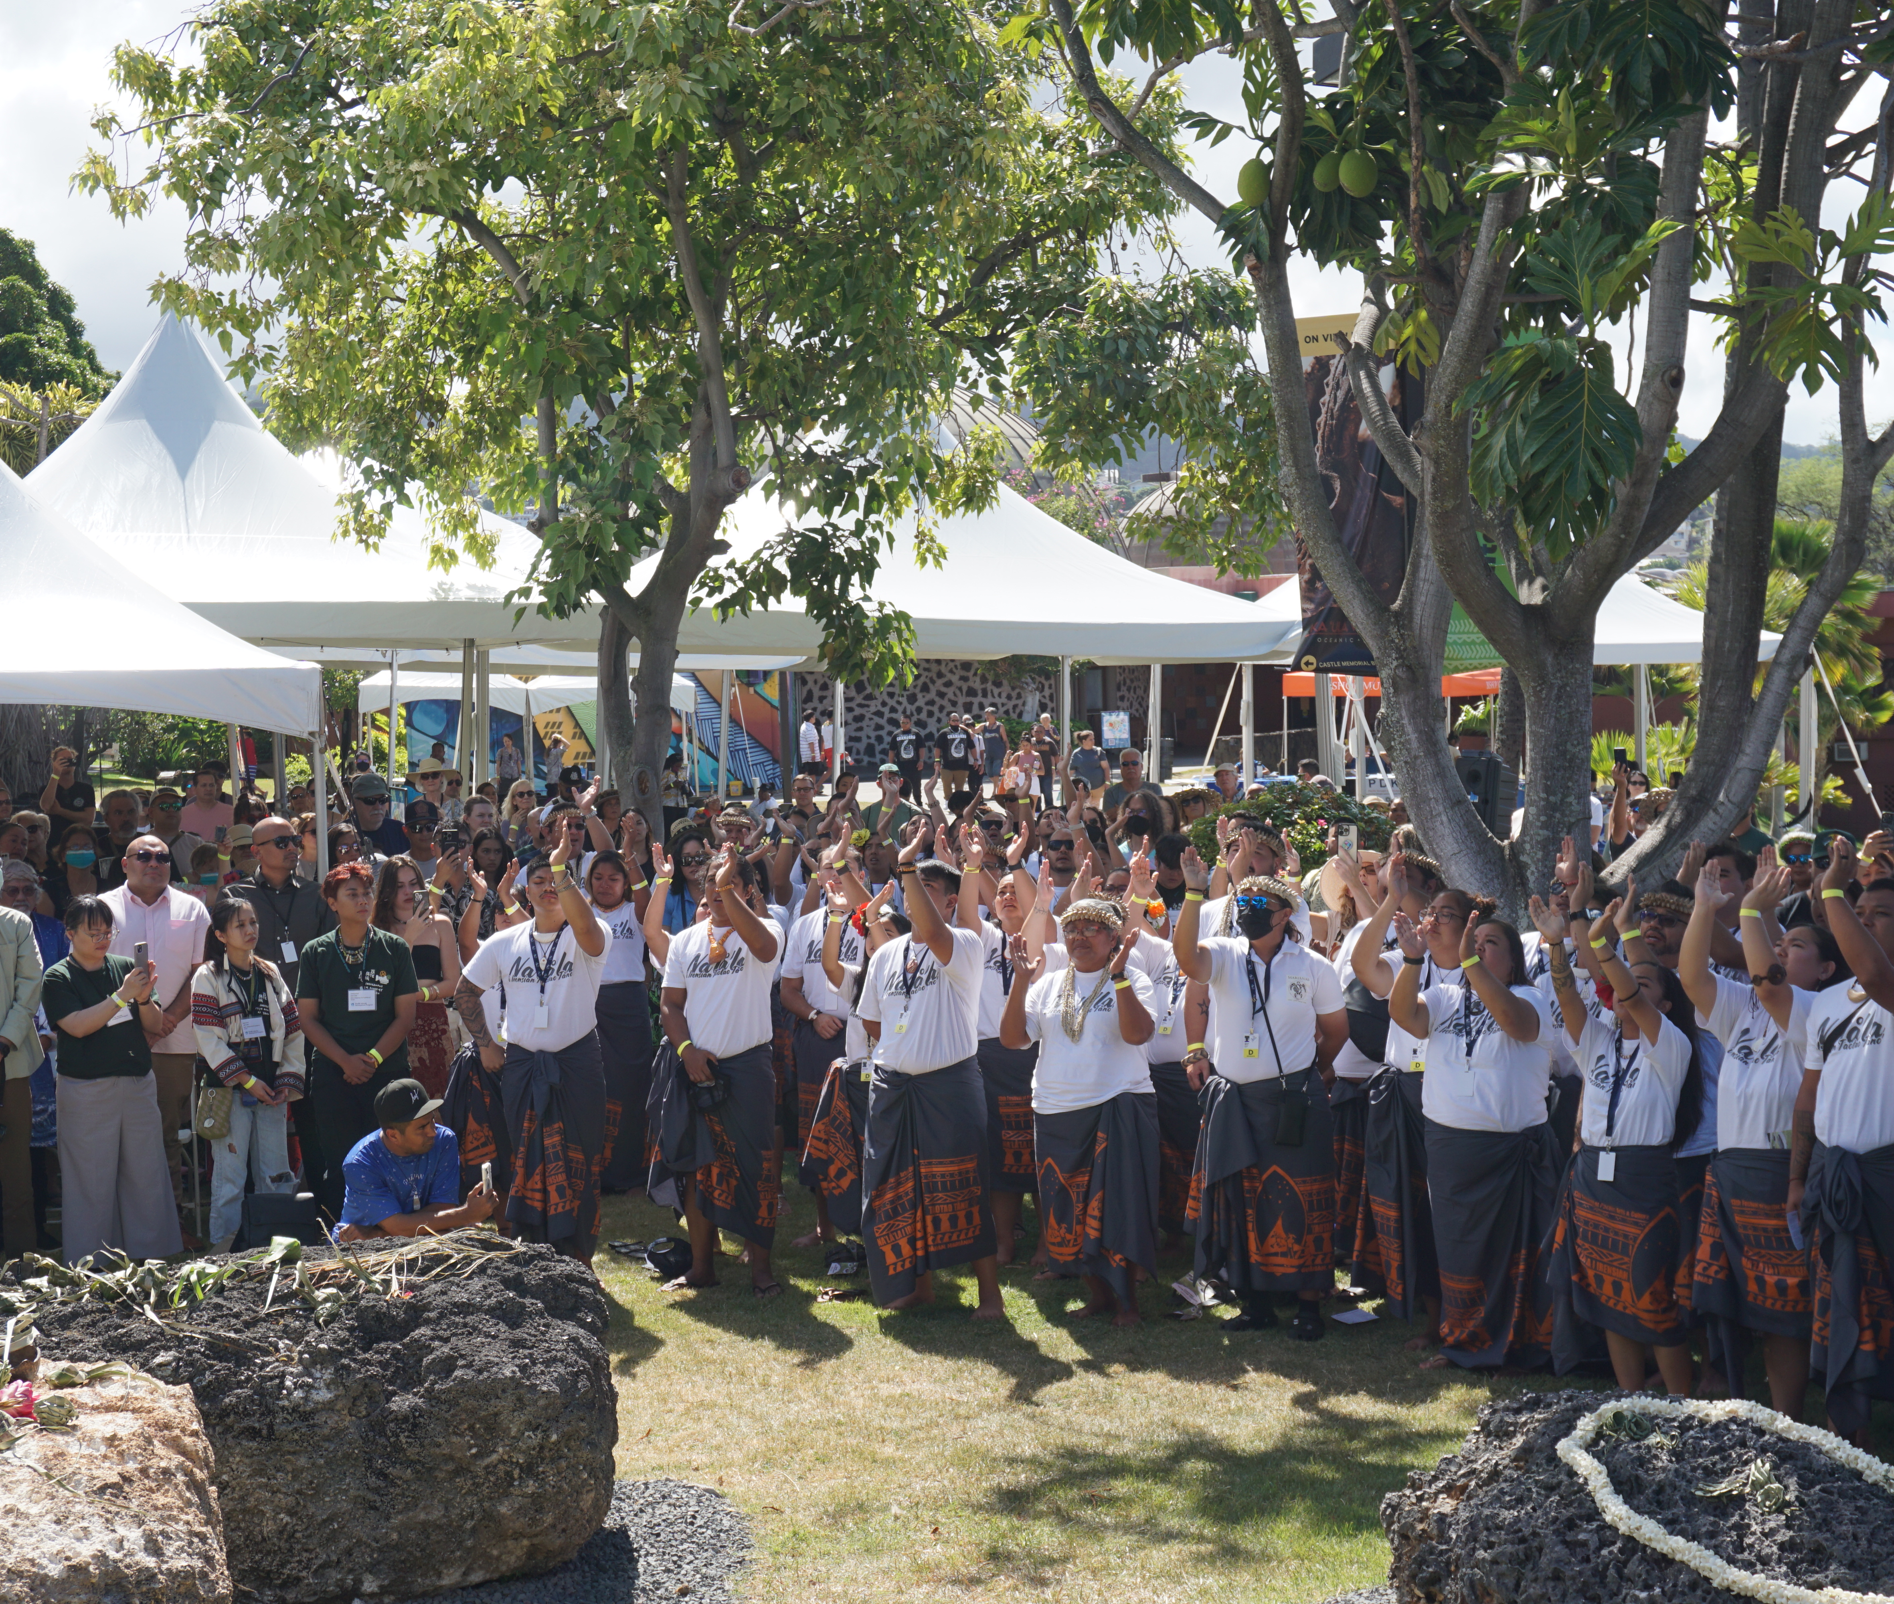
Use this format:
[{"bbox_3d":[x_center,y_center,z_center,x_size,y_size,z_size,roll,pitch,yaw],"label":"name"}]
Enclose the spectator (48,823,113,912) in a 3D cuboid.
[{"bbox_3d":[-4.088,0.917,14.500,0.460,1.630,0.310,0,0,-18],"label":"spectator"}]

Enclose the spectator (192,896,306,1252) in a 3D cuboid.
[{"bbox_3d":[-2.931,1.173,12.900,0.460,1.550,0.360,0,0,-26],"label":"spectator"}]

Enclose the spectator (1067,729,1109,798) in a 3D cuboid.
[{"bbox_3d":[2.096,-0.253,46.000,0.580,1.650,0.400,0,2,-13],"label":"spectator"}]

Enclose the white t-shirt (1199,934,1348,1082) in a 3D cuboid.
[{"bbox_3d":[1.260,0.811,11.950,0.550,0.600,0.320,0,2,12],"label":"white t-shirt"}]

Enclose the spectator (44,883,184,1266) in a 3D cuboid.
[{"bbox_3d":[-3.419,1.159,12.550,0.500,1.560,0.440,-1,2,-38],"label":"spectator"}]

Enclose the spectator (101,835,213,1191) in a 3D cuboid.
[{"bbox_3d":[-3.415,1.029,13.250,0.560,1.800,0.360,0,2,-12],"label":"spectator"}]

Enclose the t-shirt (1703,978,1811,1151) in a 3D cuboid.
[{"bbox_3d":[2.561,0.832,9.750,0.380,0.560,0.290,0,0,42],"label":"t-shirt"}]

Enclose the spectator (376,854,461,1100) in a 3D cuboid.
[{"bbox_3d":[-2.376,1.063,13.900,0.440,1.660,0.360,-1,2,-29],"label":"spectator"}]

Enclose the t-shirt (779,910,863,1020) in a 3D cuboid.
[{"bbox_3d":[-0.512,0.709,13.400,0.460,0.500,0.290,0,0,8],"label":"t-shirt"}]

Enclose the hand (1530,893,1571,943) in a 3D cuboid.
[{"bbox_3d":[1.921,0.369,9.800,0.115,0.165,0.075,-12,5,-4],"label":"hand"}]

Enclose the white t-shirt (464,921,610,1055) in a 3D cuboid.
[{"bbox_3d":[-1.643,0.734,12.300,0.570,0.550,0.320,0,2,-3],"label":"white t-shirt"}]

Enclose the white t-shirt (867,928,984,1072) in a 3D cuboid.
[{"bbox_3d":[-0.076,0.768,11.900,0.480,0.580,0.320,1,2,18],"label":"white t-shirt"}]

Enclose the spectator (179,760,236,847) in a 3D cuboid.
[{"bbox_3d":[-5.168,0.607,21.500,0.500,1.740,0.320,0,0,-15],"label":"spectator"}]

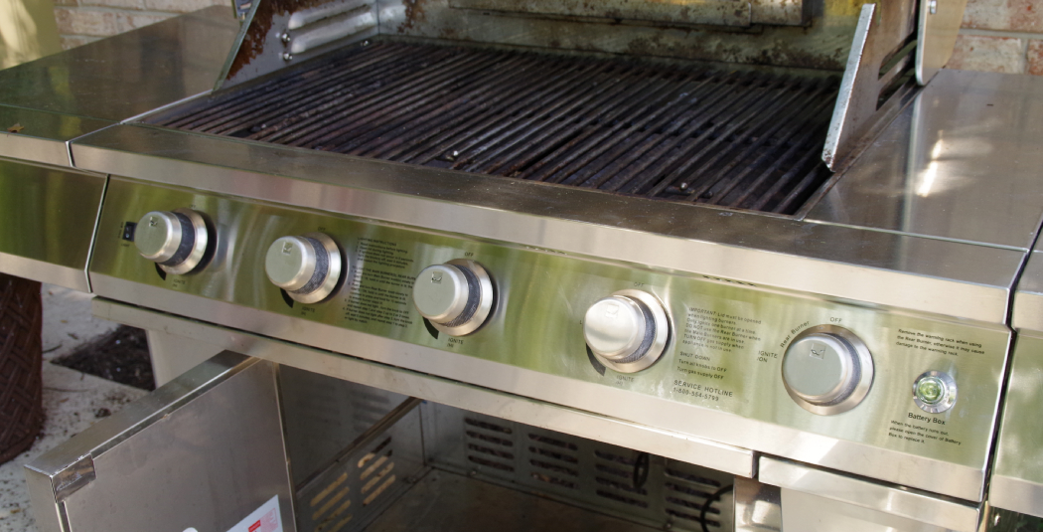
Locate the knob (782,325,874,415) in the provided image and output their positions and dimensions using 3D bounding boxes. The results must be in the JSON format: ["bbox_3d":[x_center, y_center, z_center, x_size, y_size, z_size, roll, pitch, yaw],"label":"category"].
[{"bbox_3d":[0.232,0.079,0.938,0.071,0.071,0.049,10,-3,28],"label":"knob"}]

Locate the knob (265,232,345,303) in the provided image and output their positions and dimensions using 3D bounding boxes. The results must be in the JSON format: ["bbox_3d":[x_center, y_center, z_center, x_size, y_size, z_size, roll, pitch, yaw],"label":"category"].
[{"bbox_3d":[-0.215,-0.001,1.176,0.071,0.071,0.049,10,-3,28],"label":"knob"}]

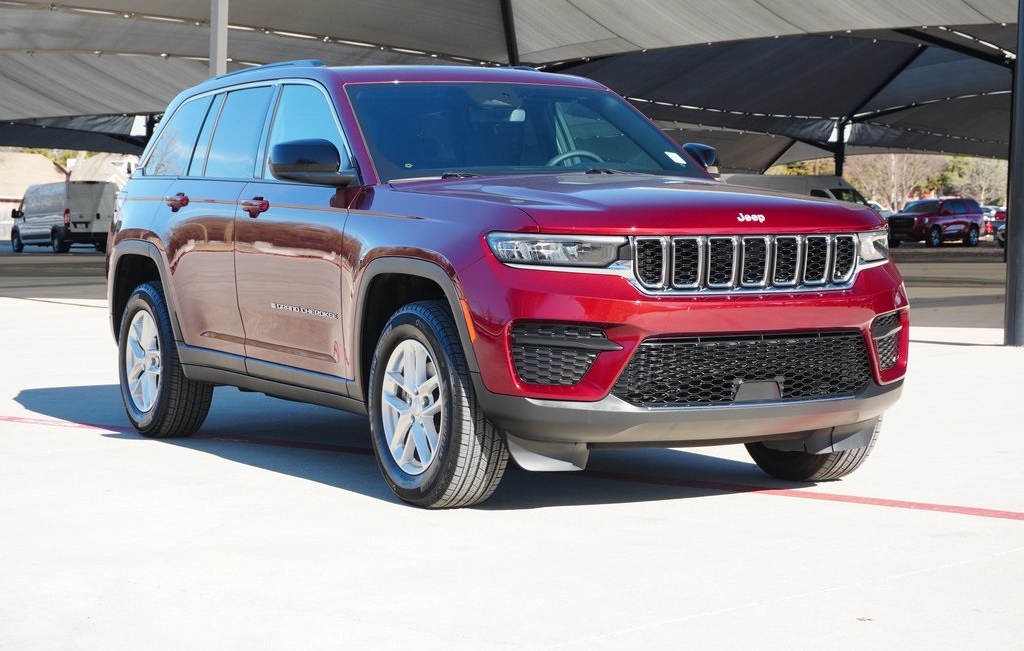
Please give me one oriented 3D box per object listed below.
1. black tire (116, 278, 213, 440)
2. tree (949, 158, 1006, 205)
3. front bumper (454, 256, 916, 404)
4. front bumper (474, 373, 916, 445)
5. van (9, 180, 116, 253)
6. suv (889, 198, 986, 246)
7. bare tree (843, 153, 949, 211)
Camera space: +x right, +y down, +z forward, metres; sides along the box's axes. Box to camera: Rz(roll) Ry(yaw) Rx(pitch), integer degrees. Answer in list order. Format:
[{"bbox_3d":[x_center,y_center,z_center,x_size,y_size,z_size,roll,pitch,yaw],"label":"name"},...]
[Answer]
[{"bbox_3d":[-1.714,0.169,10.330,0.265,0.775,0.775,-2,3,-29],"label":"black tire"},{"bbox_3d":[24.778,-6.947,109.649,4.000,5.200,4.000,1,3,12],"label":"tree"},{"bbox_3d":[0.752,-0.003,7.486,1.920,0.500,0.490,-2,3,-29],"label":"front bumper"},{"bbox_3d":[0.777,0.273,7.455,1.900,0.250,0.400,-2,3,-29],"label":"front bumper"},{"bbox_3d":[-16.250,-3.900,74.900,2.070,2.520,5.600,-2,4,-36],"label":"van"},{"bbox_3d":[16.850,-4.080,82.600,2.050,1.930,5.300,3,4,41],"label":"suv"},{"bbox_3d":[19.409,-7.812,105.000,6.200,7.400,6.000,0,3,10],"label":"bare tree"}]

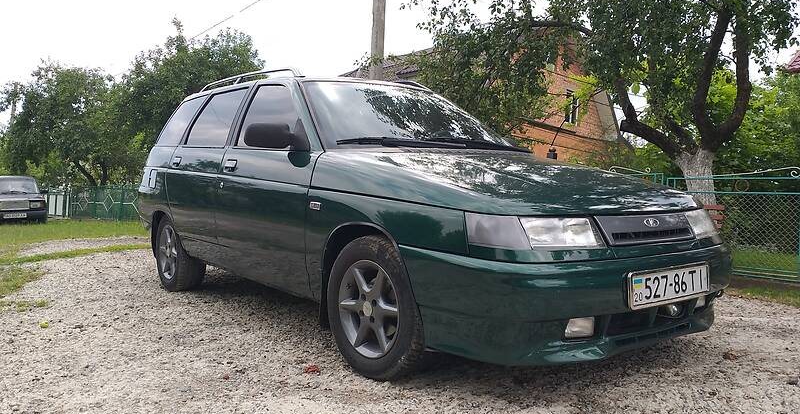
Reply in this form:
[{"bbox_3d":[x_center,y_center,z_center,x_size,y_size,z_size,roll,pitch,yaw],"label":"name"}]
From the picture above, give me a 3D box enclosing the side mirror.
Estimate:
[{"bbox_3d":[-0.571,-0.331,2.785,0.240,0.155,0.220,-1,2,-37],"label":"side mirror"}]

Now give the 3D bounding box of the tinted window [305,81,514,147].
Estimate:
[{"bbox_3d":[0.054,-0.505,3.321,1.360,0.120,0.790,-1,36,-37],"label":"tinted window"}]

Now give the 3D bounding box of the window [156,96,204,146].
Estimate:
[{"bbox_3d":[-1.623,-0.604,4.383,0.070,0.340,0.880,20,-10,-36],"label":"window"}]

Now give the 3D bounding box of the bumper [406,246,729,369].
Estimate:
[{"bbox_3d":[0.805,0.306,2.359,1.640,0.370,0.560,-1,2,-37],"label":"bumper"}]

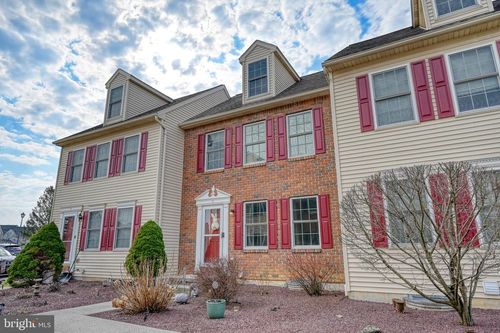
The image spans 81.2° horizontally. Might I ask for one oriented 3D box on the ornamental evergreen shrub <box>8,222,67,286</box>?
[{"bbox_3d":[-7.906,3.234,10.967,1.745,2.215,1.745,-8,-16,28],"label":"ornamental evergreen shrub"}]

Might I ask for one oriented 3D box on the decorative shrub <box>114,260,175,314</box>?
[{"bbox_3d":[-2.260,2.561,6.215,1.249,1.015,1.249,-8,-16,28],"label":"decorative shrub"}]

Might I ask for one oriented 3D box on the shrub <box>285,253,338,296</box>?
[{"bbox_3d":[1.596,2.790,7.580,1.352,1.032,1.269,-8,-16,28],"label":"shrub"}]

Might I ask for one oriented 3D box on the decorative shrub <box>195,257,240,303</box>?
[{"bbox_3d":[-0.815,2.767,7.112,1.069,0.963,1.069,-1,-14,0],"label":"decorative shrub"}]

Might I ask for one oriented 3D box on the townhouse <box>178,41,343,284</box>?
[{"bbox_3d":[1.698,-0.121,13.422,6.000,9.200,8.200,-8,-16,28],"label":"townhouse"}]

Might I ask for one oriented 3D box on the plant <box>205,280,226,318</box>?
[{"bbox_3d":[-0.660,2.602,5.749,0.392,0.654,0.392,-1,-14,0],"label":"plant"}]

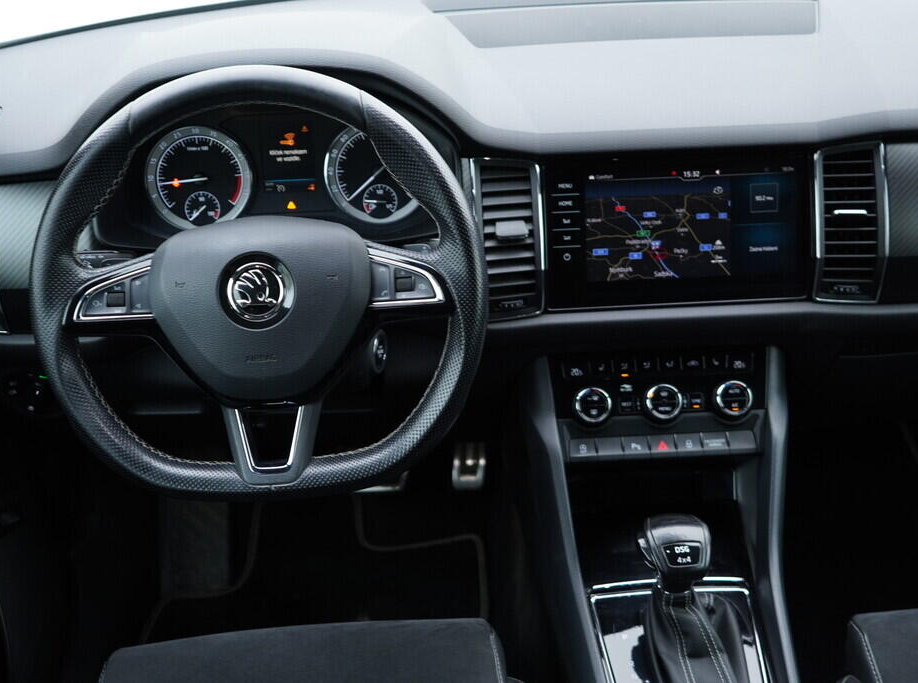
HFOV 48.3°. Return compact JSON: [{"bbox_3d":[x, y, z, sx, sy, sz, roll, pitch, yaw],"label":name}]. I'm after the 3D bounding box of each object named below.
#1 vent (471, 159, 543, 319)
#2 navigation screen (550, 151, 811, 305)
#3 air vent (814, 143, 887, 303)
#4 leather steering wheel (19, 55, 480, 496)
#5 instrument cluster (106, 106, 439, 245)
[{"bbox_3d":[0.048,-0.101,1.003,0.068,0.153,0.040,-3,7,0],"label":"vent"},{"bbox_3d":[0.214,-0.110,1.005,0.257,0.147,0.025,-3,7,0],"label":"navigation screen"},{"bbox_3d":[0.384,-0.117,1.005,0.068,0.153,0.040,-3,7,0],"label":"air vent"},{"bbox_3d":[-0.163,-0.050,0.847,0.370,0.352,0.090,-3,-1,0],"label":"leather steering wheel"},{"bbox_3d":[-0.175,-0.165,1.020,0.355,0.150,0.075,-3,4,0],"label":"instrument cluster"}]

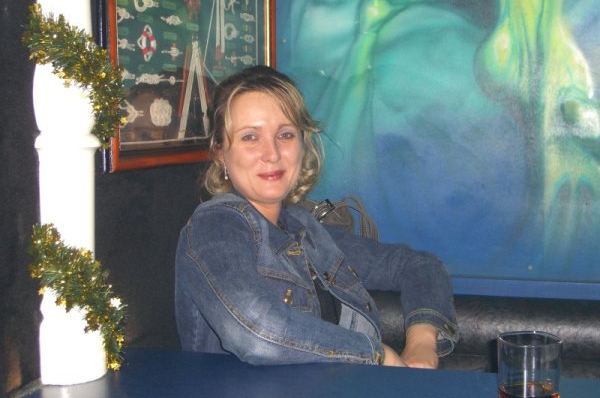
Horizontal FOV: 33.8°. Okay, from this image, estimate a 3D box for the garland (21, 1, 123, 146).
[{"bbox_3d":[-0.307,-0.169,1.339,0.142,0.197,0.140,-2,6,-13],"label":"garland"}]

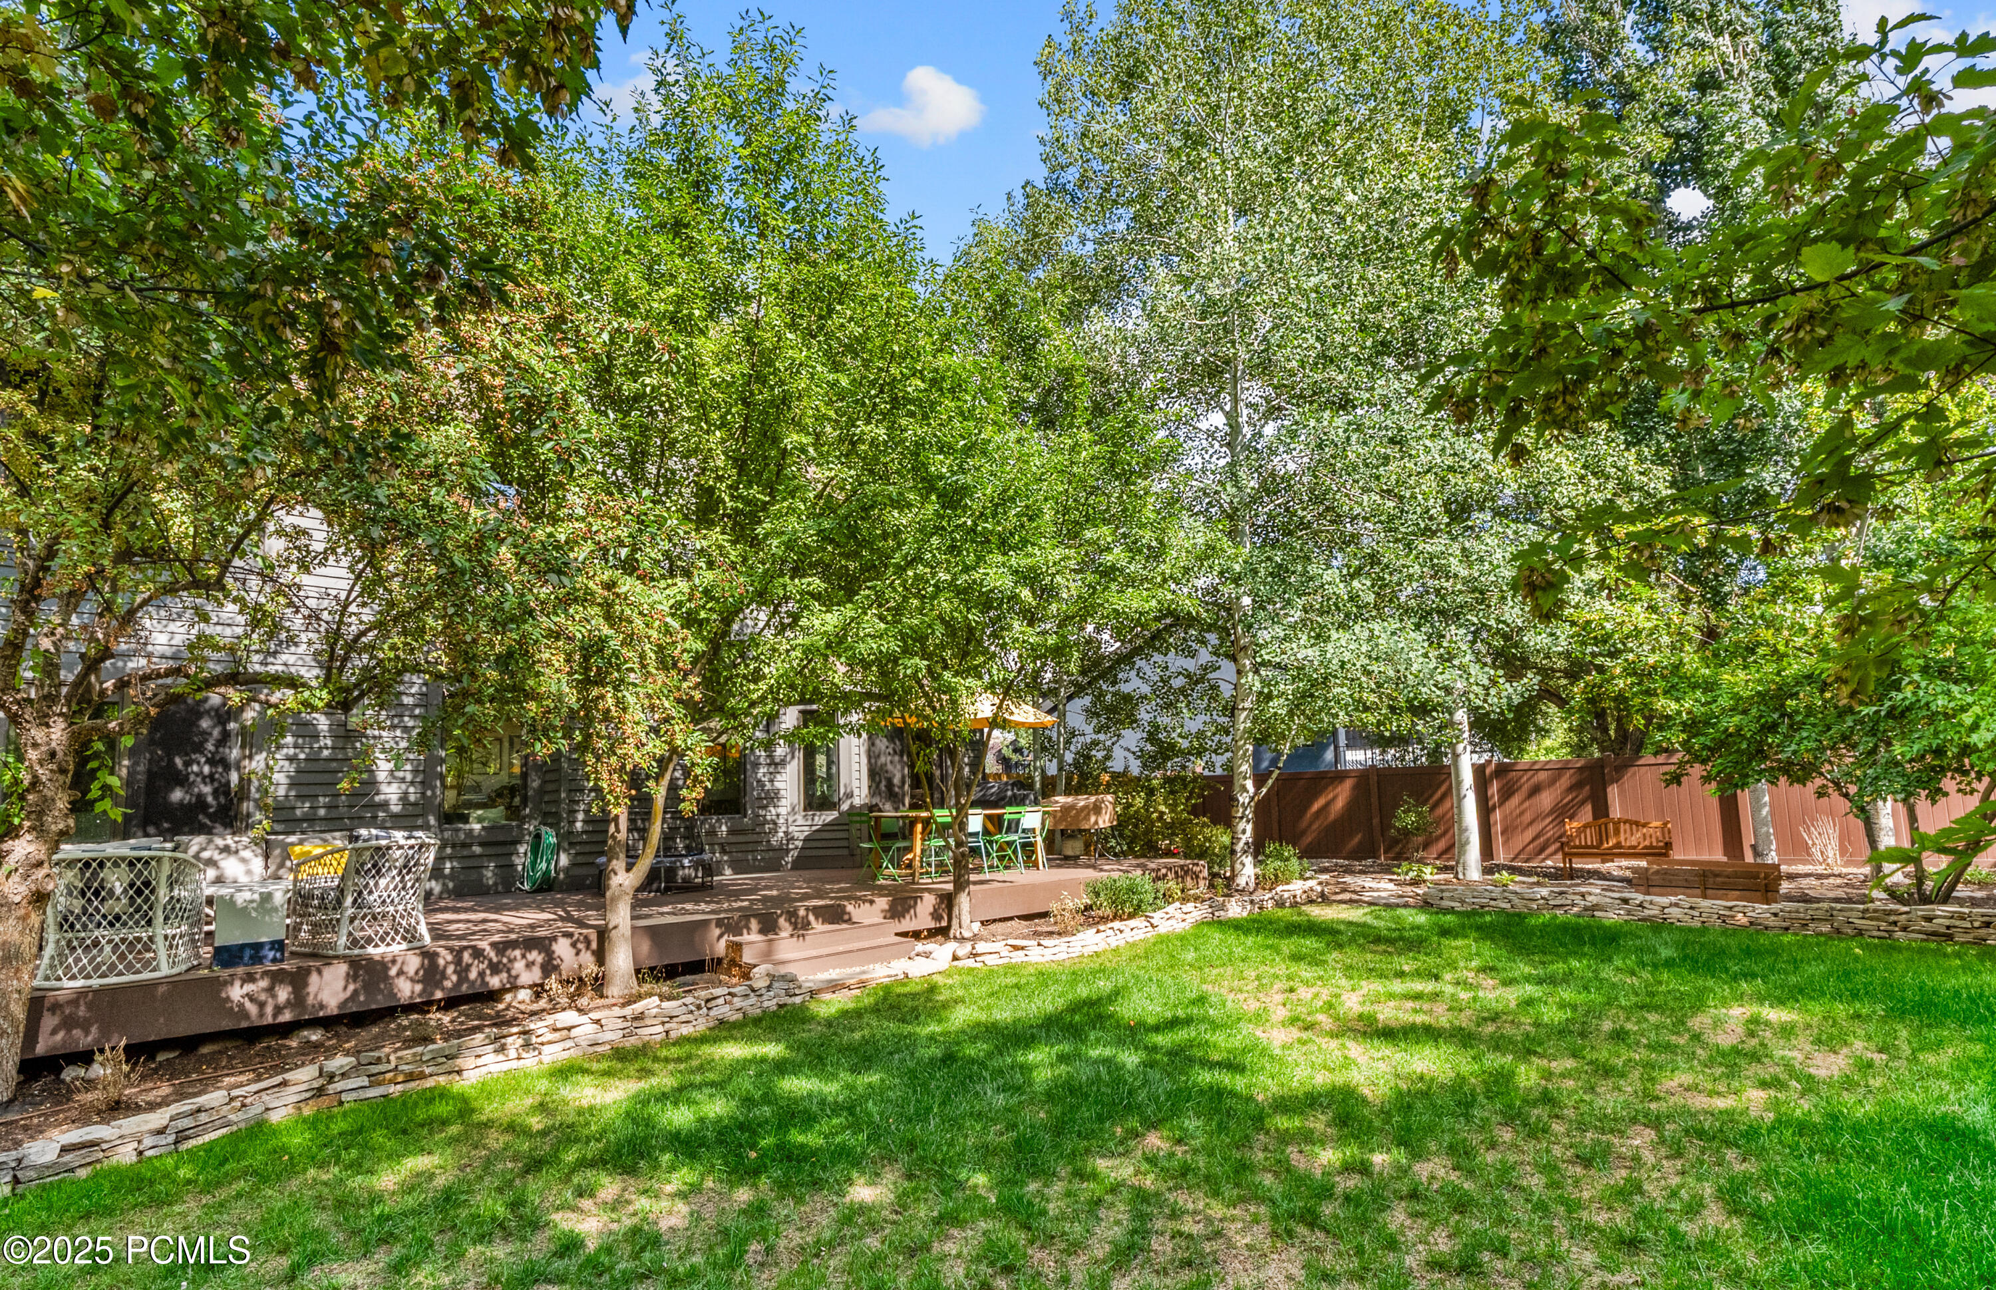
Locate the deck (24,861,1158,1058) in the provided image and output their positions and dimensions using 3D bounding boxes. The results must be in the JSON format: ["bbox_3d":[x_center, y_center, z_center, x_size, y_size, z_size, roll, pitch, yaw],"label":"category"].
[{"bbox_3d":[-2.595,2.784,9.236,10.350,0.400,2.830,5,-9,-37],"label":"deck"}]

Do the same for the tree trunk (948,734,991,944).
[{"bbox_3d":[-0.305,1.977,9.150,0.420,2.100,0.360,0,-7,-2],"label":"tree trunk"}]

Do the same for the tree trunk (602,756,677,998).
[{"bbox_3d":[-2.863,1.871,7.100,0.520,1.880,0.380,2,-8,-21],"label":"tree trunk"}]

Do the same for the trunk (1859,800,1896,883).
[{"bbox_3d":[12.021,2.636,12.100,0.360,1.120,0.330,-7,-10,44],"label":"trunk"}]

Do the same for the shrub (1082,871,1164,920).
[{"bbox_3d":[1.460,2.867,10.200,0.860,0.500,0.720,-1,-7,8],"label":"shrub"}]

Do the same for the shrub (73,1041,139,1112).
[{"bbox_3d":[-4.828,2.327,4.800,0.290,0.340,0.280,7,-10,-43],"label":"shrub"}]

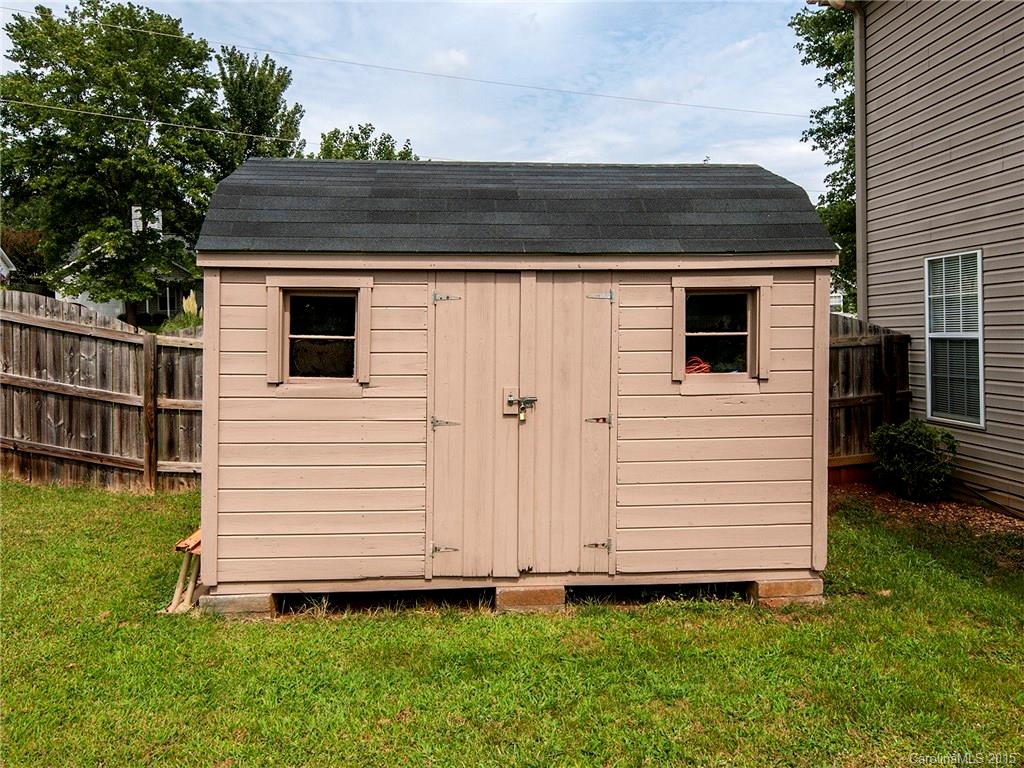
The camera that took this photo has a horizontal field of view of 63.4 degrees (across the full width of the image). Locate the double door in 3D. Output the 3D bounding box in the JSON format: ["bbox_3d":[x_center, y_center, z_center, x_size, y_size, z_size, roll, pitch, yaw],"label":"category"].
[{"bbox_3d":[0.059,0.234,4.850,1.050,1.790,0.060,0,1,-4],"label":"double door"}]

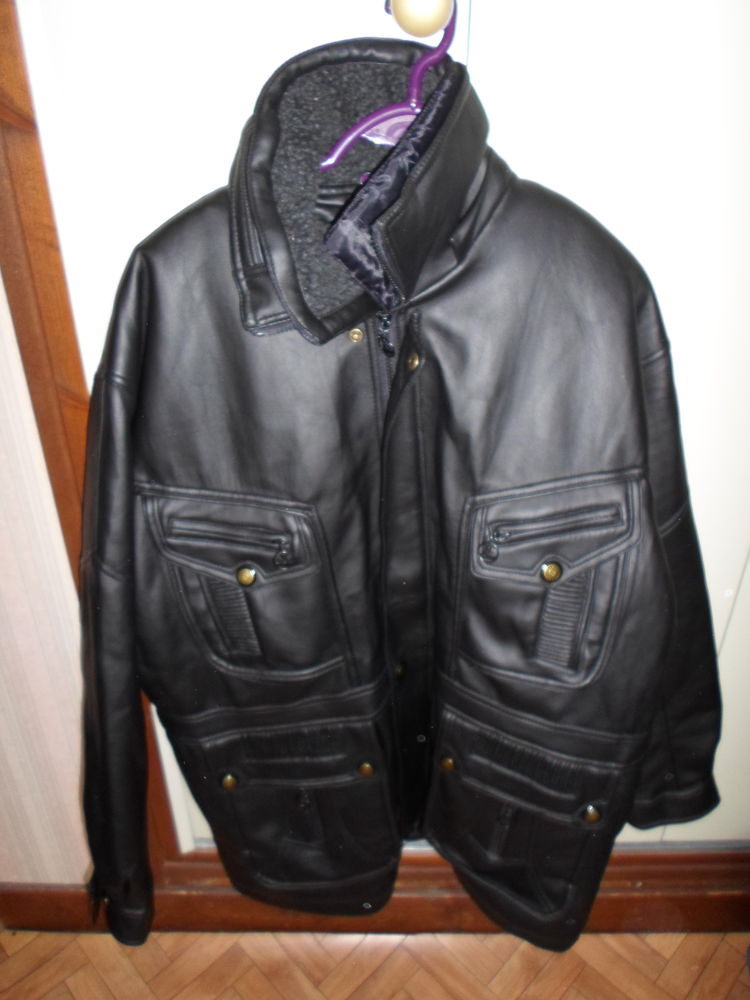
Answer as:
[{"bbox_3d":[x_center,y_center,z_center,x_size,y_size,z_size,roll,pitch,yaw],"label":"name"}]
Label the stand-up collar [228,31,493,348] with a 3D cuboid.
[{"bbox_3d":[-0.013,-0.227,0.530,0.190,0.195,0.165,3,29,5],"label":"stand-up collar"}]

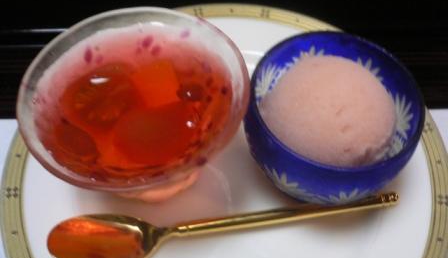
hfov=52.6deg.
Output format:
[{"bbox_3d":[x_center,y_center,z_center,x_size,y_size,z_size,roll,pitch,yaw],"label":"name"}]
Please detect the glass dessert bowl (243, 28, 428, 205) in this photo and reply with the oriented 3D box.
[{"bbox_3d":[0.050,-0.003,0.219,0.078,0.048,0.078,0,57,0],"label":"glass dessert bowl"}]

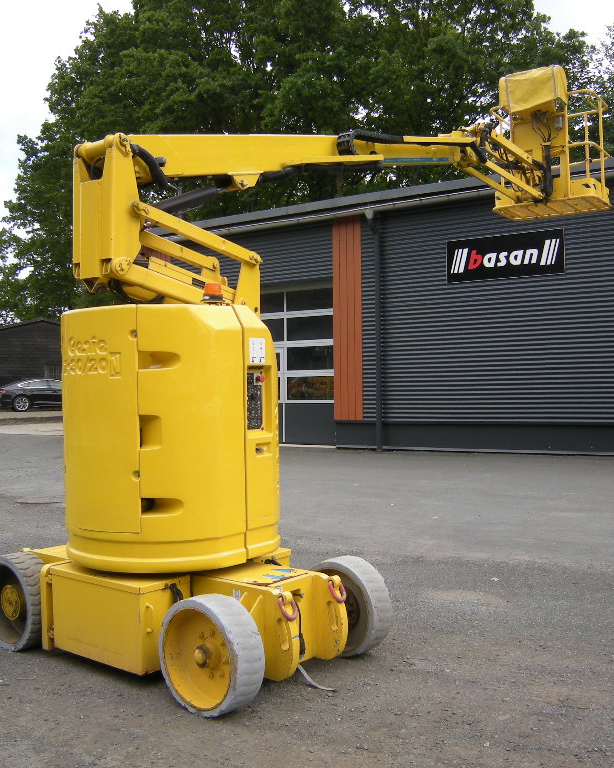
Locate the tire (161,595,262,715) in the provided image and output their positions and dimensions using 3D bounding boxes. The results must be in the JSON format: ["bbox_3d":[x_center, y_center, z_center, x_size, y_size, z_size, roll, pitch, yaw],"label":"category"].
[{"bbox_3d":[-0.451,1.266,3.886,0.536,0.536,0.176,-1,-1,40],"label":"tire"}]

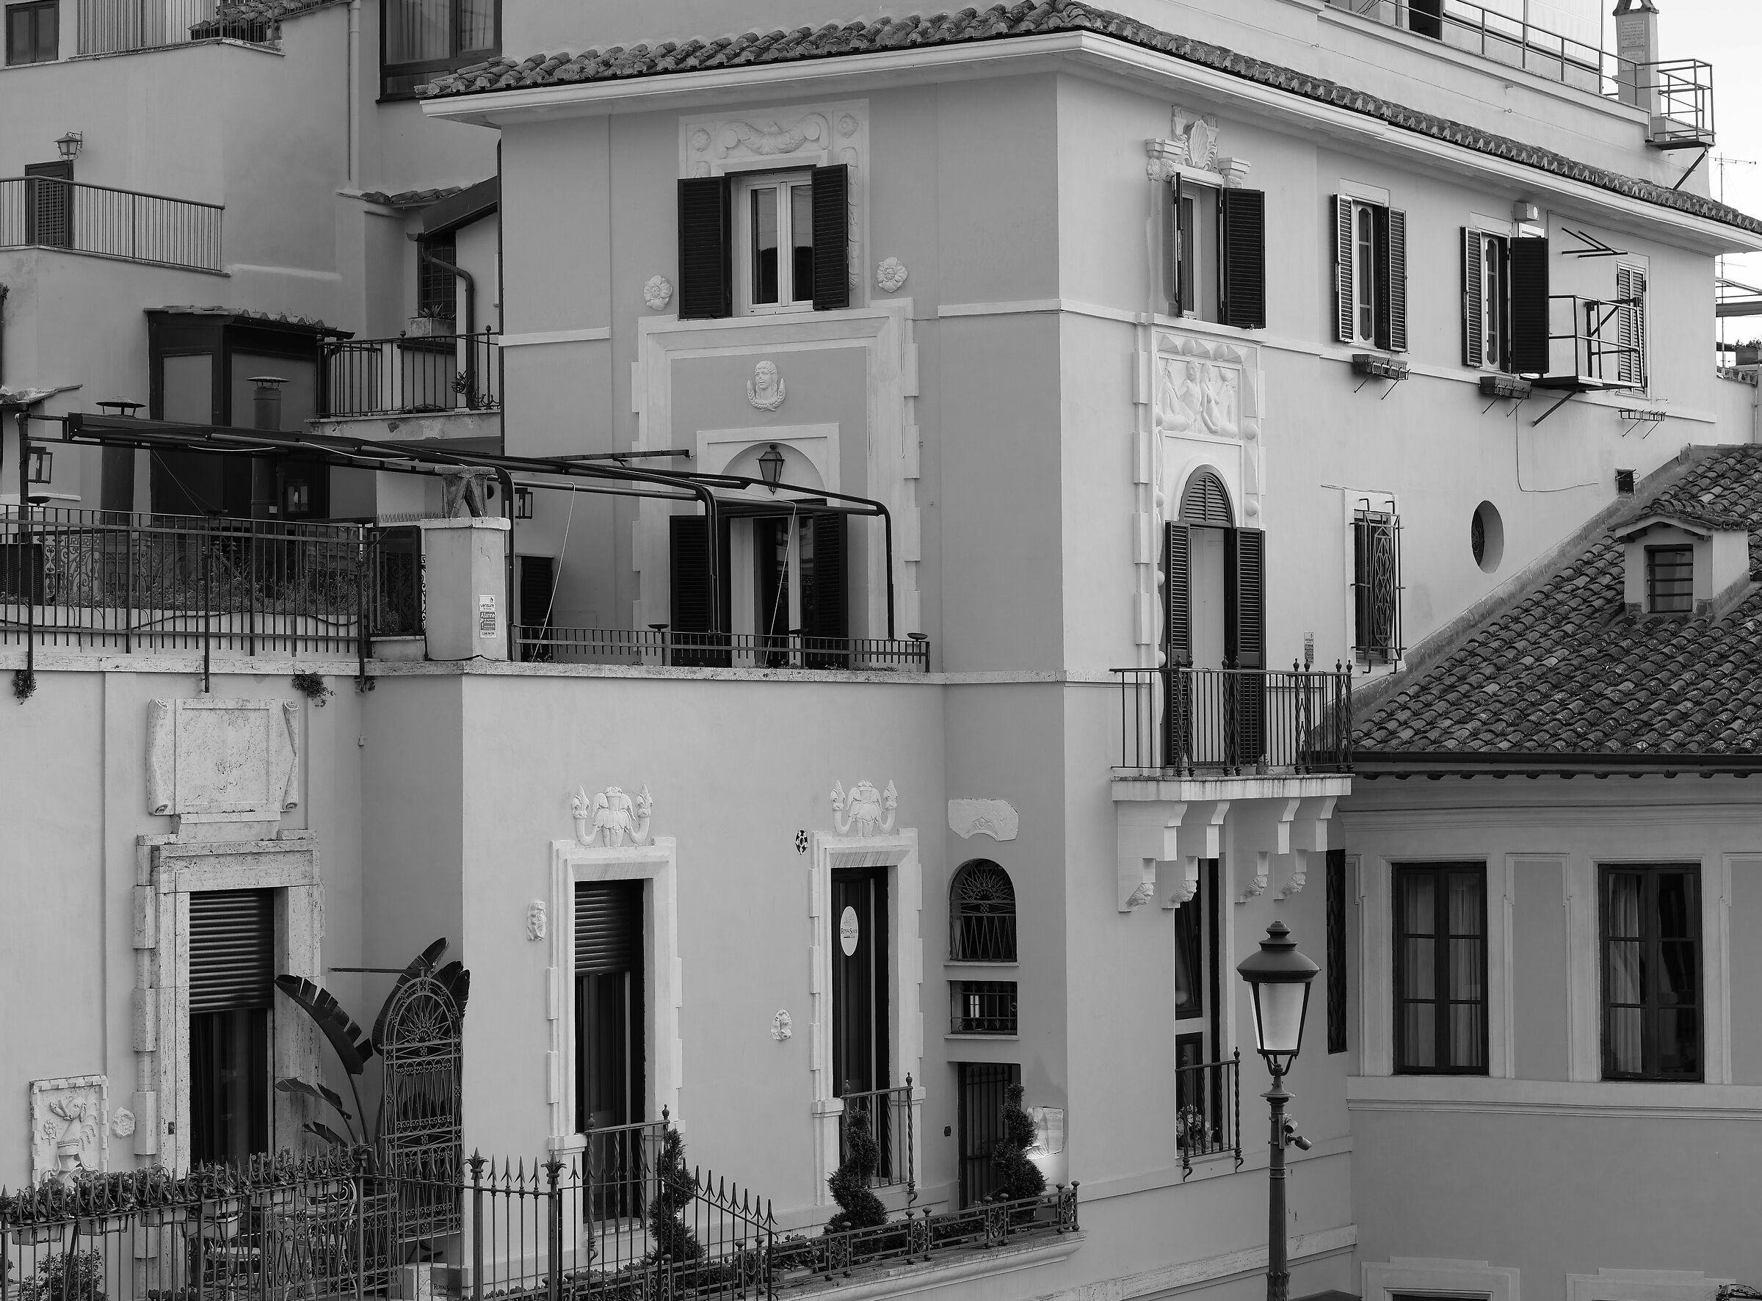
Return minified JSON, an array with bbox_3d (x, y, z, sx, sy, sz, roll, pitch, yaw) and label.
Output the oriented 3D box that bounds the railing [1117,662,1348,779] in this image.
[{"bbox_3d":[3.888,0.761,47.634,0.759,1.190,4.363,-1,-2,31],"label":"railing"}]

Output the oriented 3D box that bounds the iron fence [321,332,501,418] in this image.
[{"bbox_3d":[-5.401,-3.295,53.741,2.724,0.972,1.300,-1,-2,31],"label":"iron fence"}]

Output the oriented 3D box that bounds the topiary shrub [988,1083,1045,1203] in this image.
[{"bbox_3d":[1.350,4.907,43.591,0.553,1.197,0.553,-1,-2,31],"label":"topiary shrub"}]

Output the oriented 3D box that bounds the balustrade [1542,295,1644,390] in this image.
[{"bbox_3d":[9.064,-3.909,56.586,0.727,1.091,2.257,-1,-2,31],"label":"balustrade"}]

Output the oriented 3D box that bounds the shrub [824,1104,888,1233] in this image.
[{"bbox_3d":[-0.246,5.080,42.332,0.570,1.330,0.570,-1,-1,0],"label":"shrub"}]

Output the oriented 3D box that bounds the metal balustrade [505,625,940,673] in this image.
[{"bbox_3d":[-1.379,0.007,42.525,0.100,0.339,7.375,-1,-2,31],"label":"metal balustrade"}]

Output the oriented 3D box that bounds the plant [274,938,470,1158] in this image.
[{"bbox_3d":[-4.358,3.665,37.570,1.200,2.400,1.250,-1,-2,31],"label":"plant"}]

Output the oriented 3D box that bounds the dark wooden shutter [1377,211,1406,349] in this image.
[{"bbox_3d":[6.057,-4.339,51.223,0.045,1.667,0.512,-1,-2,33],"label":"dark wooden shutter"}]

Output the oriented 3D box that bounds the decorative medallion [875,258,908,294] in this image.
[{"bbox_3d":[0.108,-3.948,46.075,0.350,0.377,0.100,-1,-2,31],"label":"decorative medallion"}]

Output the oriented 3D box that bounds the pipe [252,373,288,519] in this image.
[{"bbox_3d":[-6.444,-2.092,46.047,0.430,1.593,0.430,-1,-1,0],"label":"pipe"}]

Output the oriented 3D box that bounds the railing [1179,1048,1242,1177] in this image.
[{"bbox_3d":[3.469,4.916,46.421,0.200,1.337,1.270,-1,-2,31],"label":"railing"}]

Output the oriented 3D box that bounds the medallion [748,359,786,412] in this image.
[{"bbox_3d":[-1.230,-2.827,46.823,0.412,0.575,0.140,-1,-2,31],"label":"medallion"}]

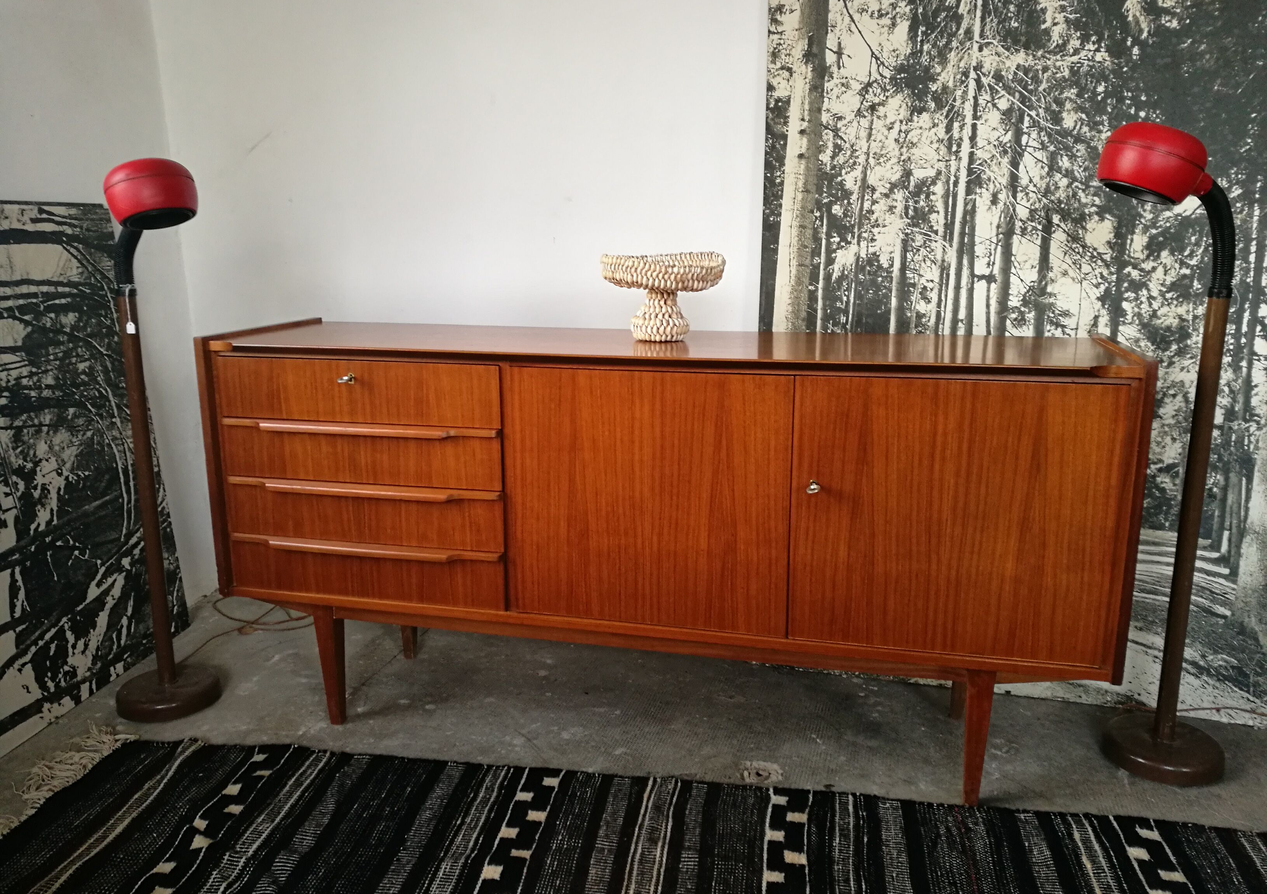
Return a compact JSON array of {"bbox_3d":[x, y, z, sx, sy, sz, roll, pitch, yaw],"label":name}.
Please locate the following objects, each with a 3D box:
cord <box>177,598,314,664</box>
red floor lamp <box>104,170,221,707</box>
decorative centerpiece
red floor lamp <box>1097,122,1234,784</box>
[{"bbox_3d":[-1.064,0.485,2.699,0.410,0.022,0.500,3,12,14],"label":"cord"},{"bbox_3d":[-1.020,0.004,2.126,0.331,1.200,0.218,7,14,31],"label":"red floor lamp"},{"bbox_3d":[0.066,-0.309,2.029,0.258,0.175,0.250,3,12,14],"label":"decorative centerpiece"},{"bbox_3d":[1.026,0.025,1.904,0.331,1.245,0.218,2,12,11],"label":"red floor lamp"}]

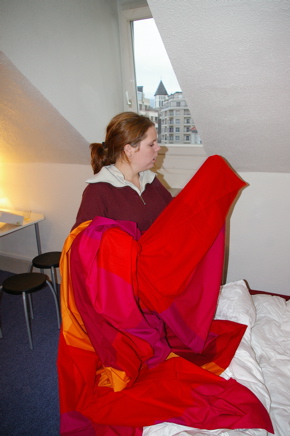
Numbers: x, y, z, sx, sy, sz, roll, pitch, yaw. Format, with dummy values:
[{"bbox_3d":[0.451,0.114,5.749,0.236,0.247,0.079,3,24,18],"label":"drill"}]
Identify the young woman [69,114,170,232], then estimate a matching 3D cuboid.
[{"bbox_3d":[-0.030,0.374,1.448,0.540,1.630,0.460,-14,20,-42],"label":"young woman"}]

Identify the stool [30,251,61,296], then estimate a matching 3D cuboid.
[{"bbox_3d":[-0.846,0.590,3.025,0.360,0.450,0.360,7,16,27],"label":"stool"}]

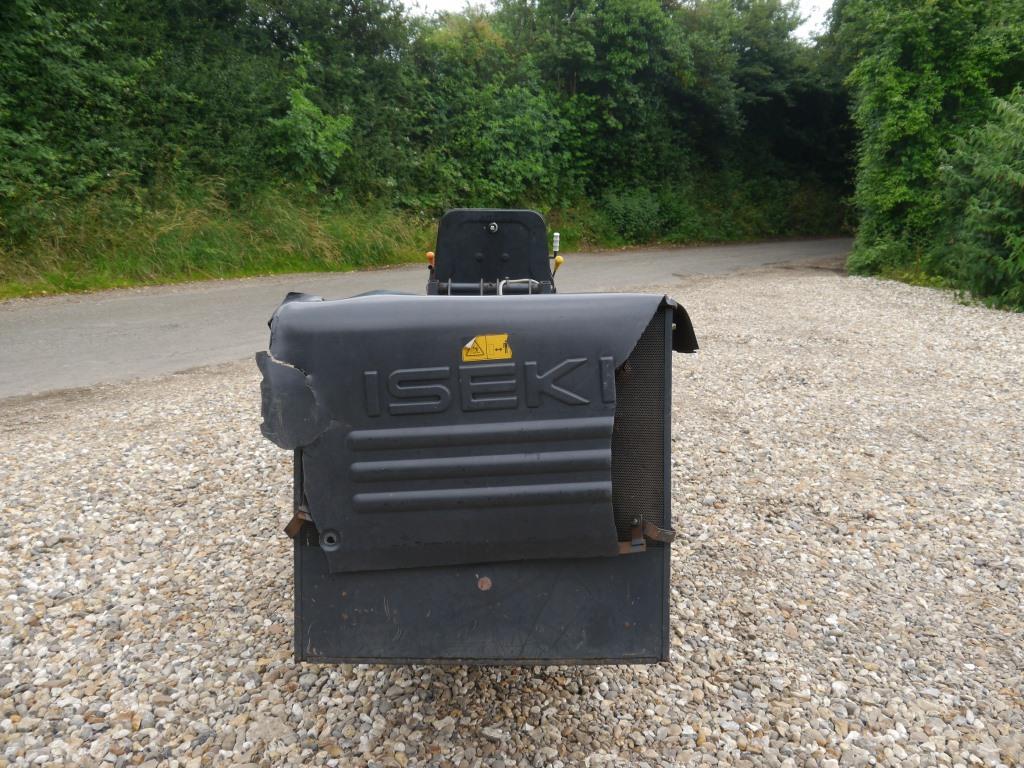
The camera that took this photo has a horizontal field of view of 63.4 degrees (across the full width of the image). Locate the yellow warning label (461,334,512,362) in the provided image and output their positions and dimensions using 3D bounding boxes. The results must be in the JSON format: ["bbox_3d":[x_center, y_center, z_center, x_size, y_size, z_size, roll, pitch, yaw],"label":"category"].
[{"bbox_3d":[-0.062,-0.091,2.100,0.125,0.067,0.004,-3,-8,-2],"label":"yellow warning label"}]

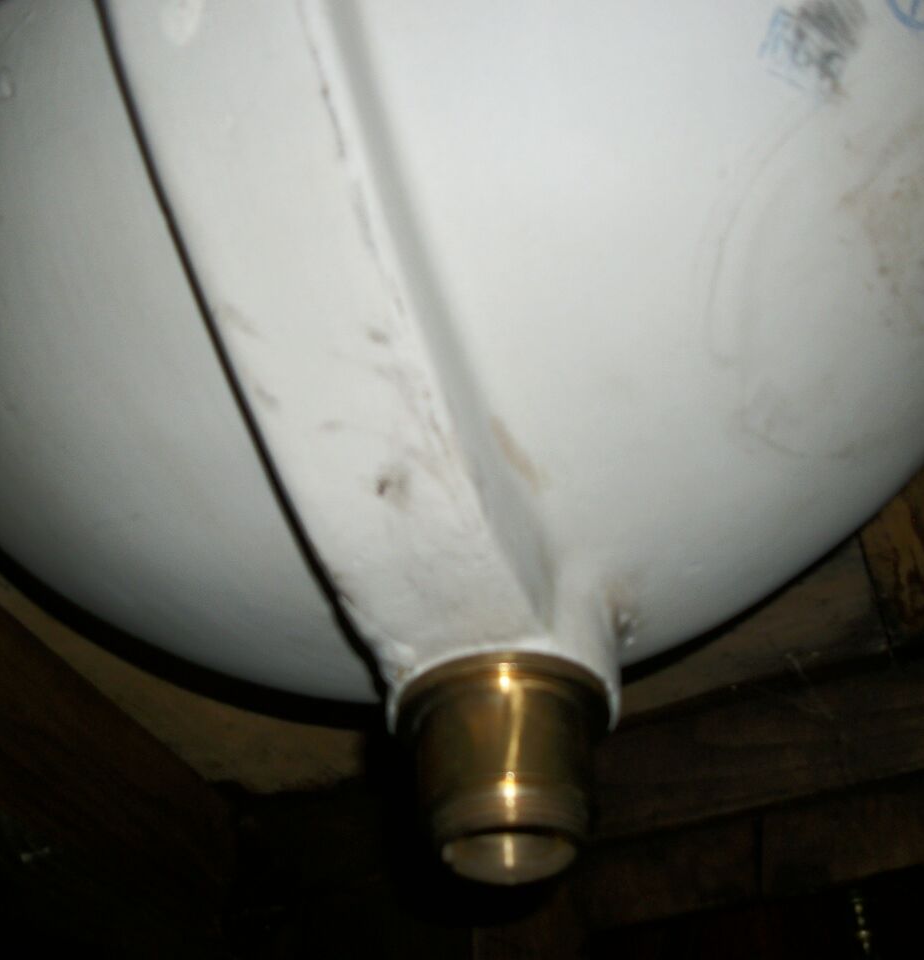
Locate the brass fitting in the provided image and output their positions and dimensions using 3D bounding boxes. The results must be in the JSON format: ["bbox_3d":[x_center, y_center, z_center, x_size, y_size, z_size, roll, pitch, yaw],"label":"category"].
[{"bbox_3d":[0.011,0.074,0.293,0.055,0.042,0.055,-1,-40,0],"label":"brass fitting"}]

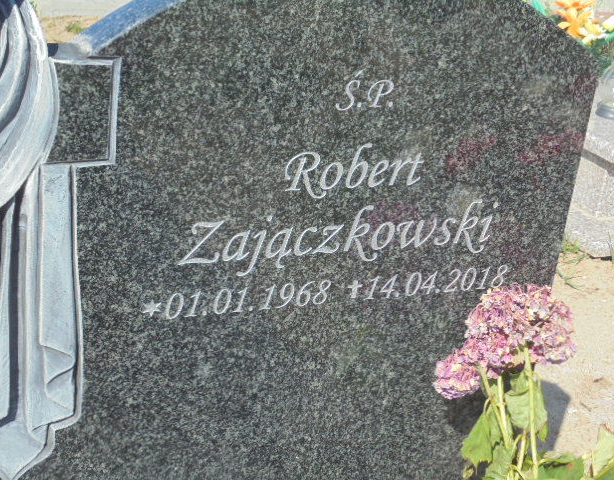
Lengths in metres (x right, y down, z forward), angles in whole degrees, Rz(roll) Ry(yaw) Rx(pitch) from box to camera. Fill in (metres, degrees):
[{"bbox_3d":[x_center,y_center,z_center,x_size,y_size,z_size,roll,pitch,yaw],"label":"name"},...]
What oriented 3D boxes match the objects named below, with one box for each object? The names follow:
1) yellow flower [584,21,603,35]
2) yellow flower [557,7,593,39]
[{"bbox_3d":[0.714,-0.530,2.950,0.050,0.038,0.045,13,24,11],"label":"yellow flower"},{"bbox_3d":[0.669,-0.542,2.950,0.090,0.080,0.065,13,24,10],"label":"yellow flower"}]

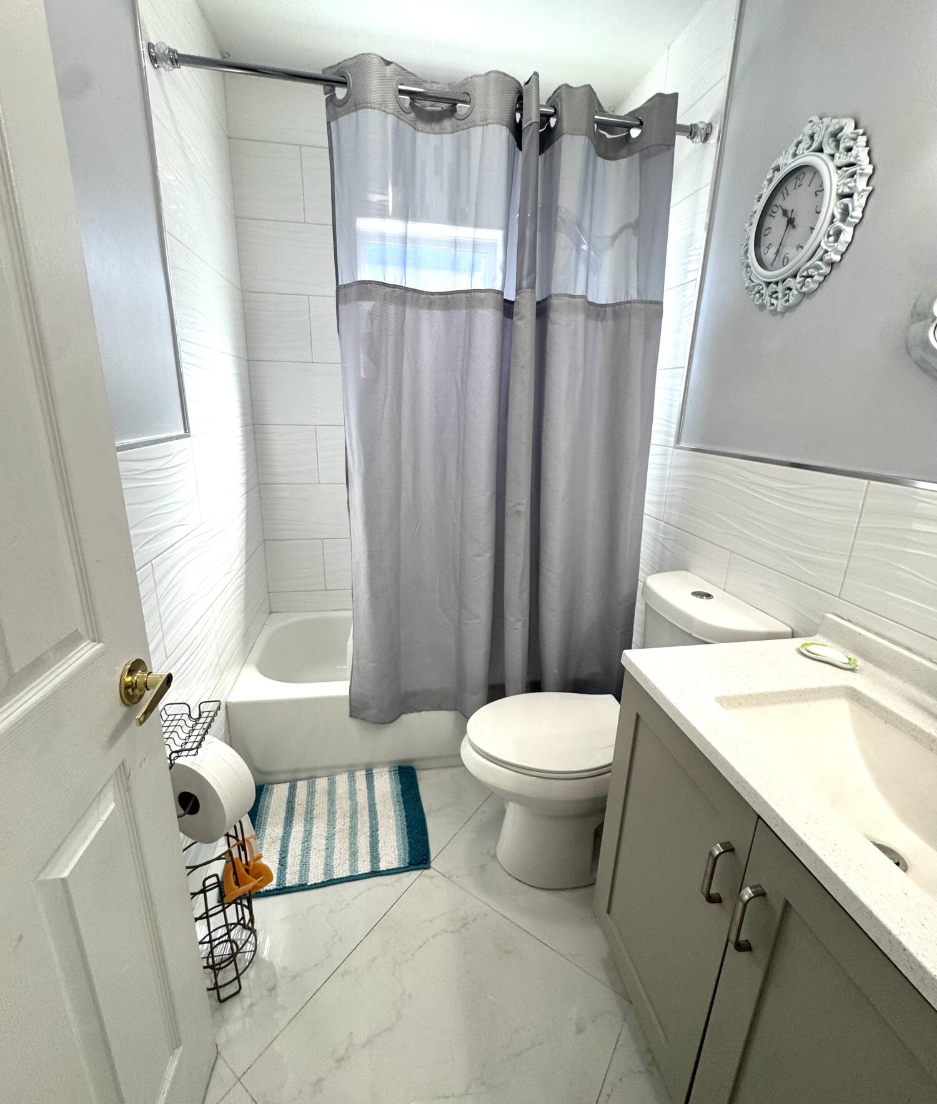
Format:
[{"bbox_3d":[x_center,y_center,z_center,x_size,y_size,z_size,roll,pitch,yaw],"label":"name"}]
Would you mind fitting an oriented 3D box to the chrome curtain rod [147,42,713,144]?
[{"bbox_3d":[-0.028,-1.208,1.351,1.500,0.060,0.058,-1,17,-10],"label":"chrome curtain rod"}]

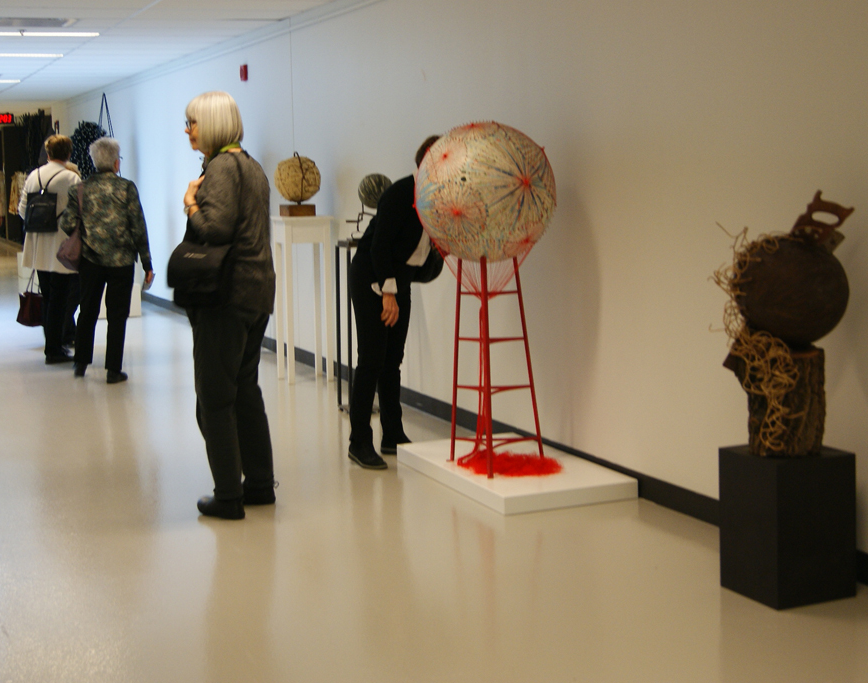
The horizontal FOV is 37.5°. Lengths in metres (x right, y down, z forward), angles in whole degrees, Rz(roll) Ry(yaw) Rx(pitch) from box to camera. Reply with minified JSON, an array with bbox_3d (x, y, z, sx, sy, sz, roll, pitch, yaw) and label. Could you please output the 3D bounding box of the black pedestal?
[{"bbox_3d":[1.129,0.575,4.090,0.305,0.459,0.285,-4,8,-24],"label":"black pedestal"}]

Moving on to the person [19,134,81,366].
[{"bbox_3d":[-2.890,-0.698,9.660,0.470,1.690,0.420,-1,7,2],"label":"person"}]

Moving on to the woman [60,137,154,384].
[{"bbox_3d":[-2.209,-0.551,8.660,0.600,1.650,0.380,-1,7,-3],"label":"woman"}]

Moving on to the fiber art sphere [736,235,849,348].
[{"bbox_3d":[1.120,-0.156,3.993,0.345,0.345,0.345,-1,7,0],"label":"fiber art sphere"}]

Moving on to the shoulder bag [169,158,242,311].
[{"bbox_3d":[-0.895,-0.423,4.970,0.260,0.585,0.170,2,8,22],"label":"shoulder bag"}]

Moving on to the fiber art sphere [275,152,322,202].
[{"bbox_3d":[-0.892,-1.065,8.364,0.300,0.310,0.300,-1,7,0],"label":"fiber art sphere"}]

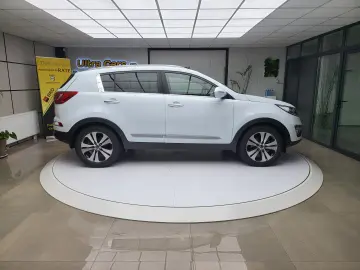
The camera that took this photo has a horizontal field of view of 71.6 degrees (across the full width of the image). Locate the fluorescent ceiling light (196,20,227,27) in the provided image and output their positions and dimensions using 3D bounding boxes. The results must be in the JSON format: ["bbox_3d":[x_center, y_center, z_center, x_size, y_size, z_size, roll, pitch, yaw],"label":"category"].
[{"bbox_3d":[0.602,-2.120,4.708,0.595,0.050,0.595,0,11,0],"label":"fluorescent ceiling light"}]

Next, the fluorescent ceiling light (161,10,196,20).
[{"bbox_3d":[-0.003,-2.003,4.119,0.595,0.050,0.595,0,11,0],"label":"fluorescent ceiling light"}]

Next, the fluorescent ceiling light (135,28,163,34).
[{"bbox_3d":[-0.598,-2.237,5.301,0.595,0.050,0.595,0,11,0],"label":"fluorescent ceiling light"}]

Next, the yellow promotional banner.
[{"bbox_3d":[-3.270,-0.972,6.709,0.820,2.130,0.150,-8,14,-35],"label":"yellow promotional banner"}]

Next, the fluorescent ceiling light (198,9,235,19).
[{"bbox_3d":[0.599,-2.003,4.119,0.595,0.050,0.595,0,11,0],"label":"fluorescent ceiling light"}]

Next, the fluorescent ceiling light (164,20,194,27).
[{"bbox_3d":[0.000,-2.120,4.708,0.595,0.050,0.595,0,11,0],"label":"fluorescent ceiling light"}]

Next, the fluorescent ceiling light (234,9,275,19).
[{"bbox_3d":[1.202,-2.003,4.119,0.595,0.050,0.595,0,11,0],"label":"fluorescent ceiling light"}]

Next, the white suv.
[{"bbox_3d":[-0.030,-0.455,4.834,4.440,1.640,1.870,0,11,-1],"label":"white suv"}]

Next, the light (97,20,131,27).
[{"bbox_3d":[-1.200,-2.120,4.708,0.595,0.050,0.595,0,11,0],"label":"light"}]

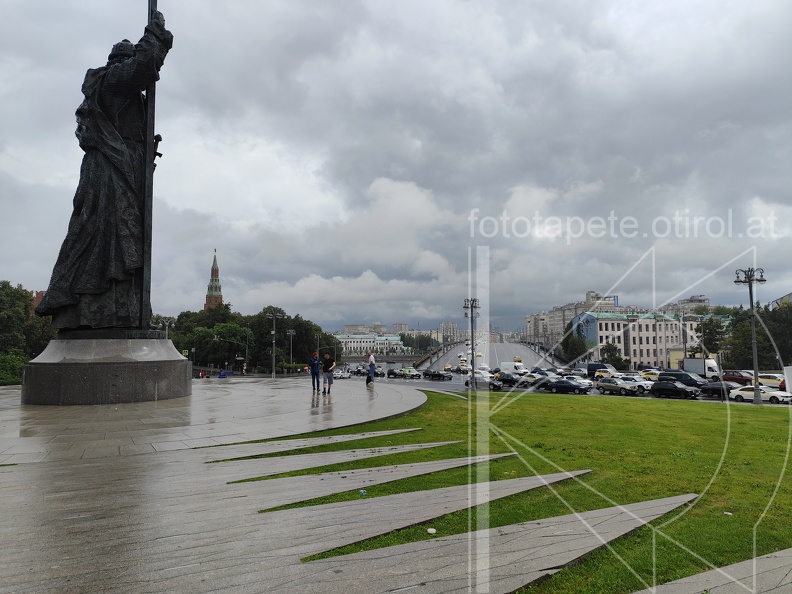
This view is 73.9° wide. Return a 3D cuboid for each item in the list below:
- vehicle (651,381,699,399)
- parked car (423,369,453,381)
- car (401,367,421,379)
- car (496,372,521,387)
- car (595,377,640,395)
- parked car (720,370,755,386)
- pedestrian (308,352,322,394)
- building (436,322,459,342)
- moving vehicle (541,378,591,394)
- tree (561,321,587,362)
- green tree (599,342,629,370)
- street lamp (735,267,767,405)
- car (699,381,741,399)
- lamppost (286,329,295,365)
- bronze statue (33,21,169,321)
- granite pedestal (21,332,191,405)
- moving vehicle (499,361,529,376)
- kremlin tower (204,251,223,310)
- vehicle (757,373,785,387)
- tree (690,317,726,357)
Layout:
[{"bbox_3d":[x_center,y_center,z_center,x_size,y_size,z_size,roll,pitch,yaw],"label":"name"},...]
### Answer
[{"bbox_3d":[28.081,9.357,53.000,1.800,1.550,4.300,4,-6,-42],"label":"vehicle"},{"bbox_3d":[7.355,12.879,86.000,1.800,1.500,4.500,2,-5,-32],"label":"parked car"},{"bbox_3d":[2.306,11.416,79.320,1.760,1.600,4.100,2,-6,-30],"label":"car"},{"bbox_3d":[15.625,11.054,70.721,1.850,1.660,4.500,2,-5,-28],"label":"car"},{"bbox_3d":[22.966,9.349,54.807,1.830,1.580,4.450,3,-6,-31],"label":"car"},{"bbox_3d":[42.293,10.075,64.467,1.720,1.570,4.100,3,-6,-38],"label":"parked car"},{"bbox_3d":[-3.550,3.291,23.205,0.560,1.750,0.400,2,-6,-30],"label":"pedestrian"},{"bbox_3d":[124.715,85.756,1250.000,42.000,50.000,25.000,-1,-5,6],"label":"building"},{"bbox_3d":[19.074,9.908,58.247,4.500,1.460,1.780,-4,-6,40],"label":"moving vehicle"},{"bbox_3d":[47.643,12.345,141.440,7.000,12.060,7.200,-1,-4,10],"label":"tree"},{"bbox_3d":[46.258,12.795,111.318,5.600,6.320,5.900,-1,-4,10],"label":"green tree"},{"bbox_3d":[30.427,3.318,44.984,2.400,11.700,2.400,-1,-4,10],"label":"street lamp"},{"bbox_3d":[32.873,9.128,52.388,1.800,1.460,4.550,3,-6,-42],"label":"car"},{"bbox_3d":[-27.009,14.086,136.000,2.300,10.900,2.300,0,-5,-11],"label":"lamppost"},{"bbox_3d":[-11.204,-5.005,20.294,3.100,12.500,3.800,-5,-7,43],"label":"bronze statue"},{"bbox_3d":[-10.584,2.668,19.645,5.300,2.400,5.500,-5,-7,43],"label":"granite pedestal"},{"bbox_3d":[21.372,12.934,94.492,5.200,2.250,1.980,-4,-6,37],"label":"moving vehicle"},{"bbox_3d":[-105.088,3.743,303.000,16.000,61.000,16.000,1,-5,-19],"label":"kremlin tower"},{"bbox_3d":[44.193,9.765,61.167,1.800,1.500,4.550,4,-6,-43],"label":"vehicle"},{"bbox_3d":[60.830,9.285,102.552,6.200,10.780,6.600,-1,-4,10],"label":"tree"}]

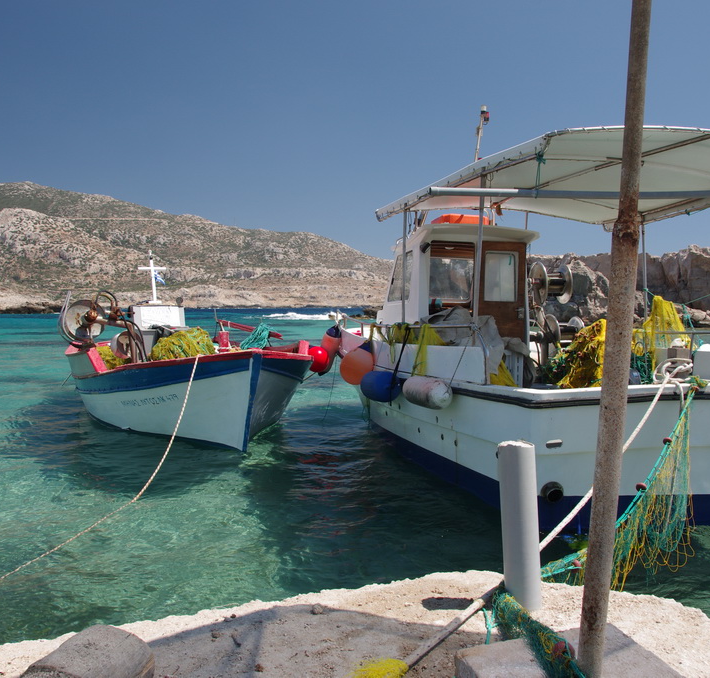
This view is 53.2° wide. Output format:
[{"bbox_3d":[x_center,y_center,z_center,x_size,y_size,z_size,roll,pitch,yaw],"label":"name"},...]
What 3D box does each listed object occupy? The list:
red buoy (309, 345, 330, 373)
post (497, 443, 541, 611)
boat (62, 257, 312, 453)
[{"bbox_3d":[-0.568,0.324,11.200,0.410,0.420,0.410,0,3,0],"label":"red buoy"},{"bbox_3d":[0.764,0.868,3.290,0.175,0.780,0.175,-2,2,0],"label":"post"},{"bbox_3d":[-2.680,-0.134,11.407,3.100,2.800,7.400,-1,3,-25],"label":"boat"}]

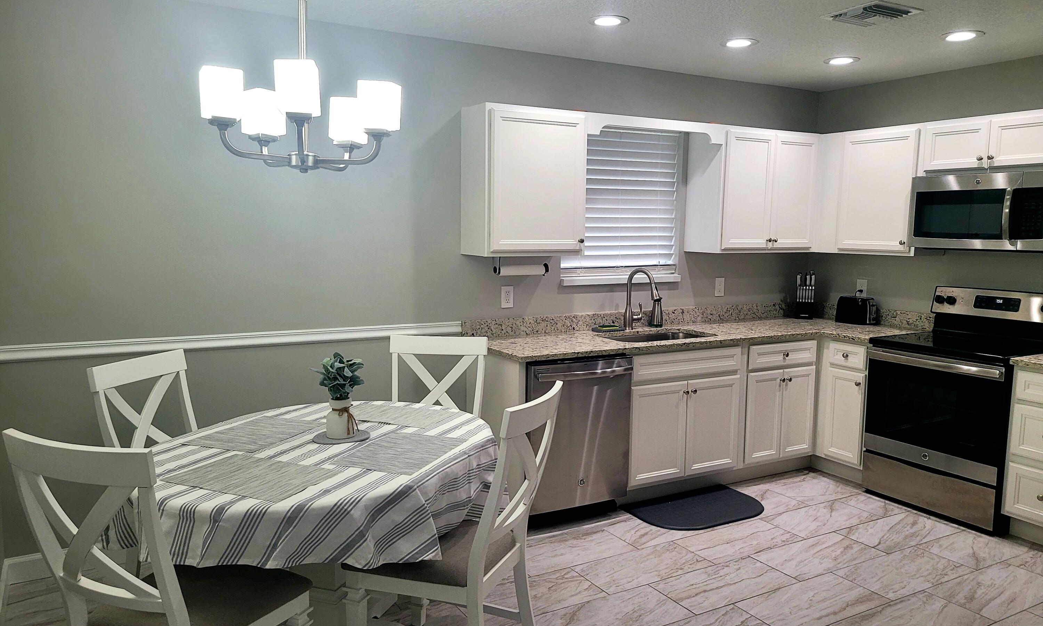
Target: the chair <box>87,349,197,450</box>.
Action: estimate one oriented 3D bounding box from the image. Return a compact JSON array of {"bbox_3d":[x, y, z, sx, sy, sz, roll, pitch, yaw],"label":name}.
[{"bbox_3d":[-1.252,0.687,3.052,0.615,0.998,0.475,3,7,16],"label":"chair"}]

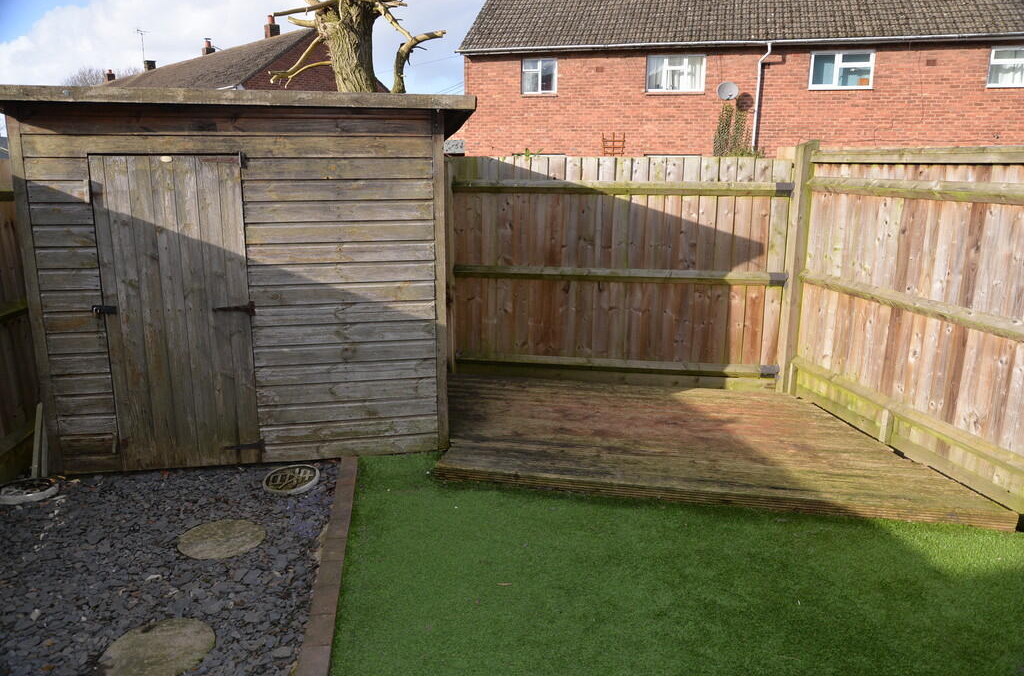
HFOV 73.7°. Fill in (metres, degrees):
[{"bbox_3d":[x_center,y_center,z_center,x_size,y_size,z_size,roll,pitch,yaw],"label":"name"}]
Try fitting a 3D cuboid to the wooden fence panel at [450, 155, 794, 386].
[{"bbox_3d":[0.816,-0.515,5.500,2.666,1.800,0.090,2,14,8],"label":"wooden fence panel"}]

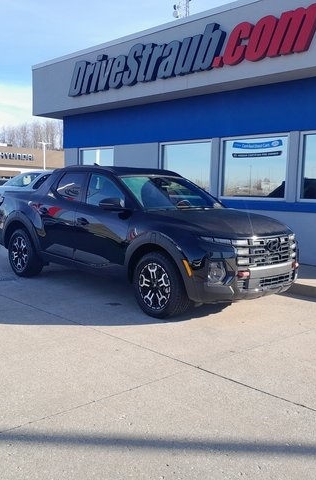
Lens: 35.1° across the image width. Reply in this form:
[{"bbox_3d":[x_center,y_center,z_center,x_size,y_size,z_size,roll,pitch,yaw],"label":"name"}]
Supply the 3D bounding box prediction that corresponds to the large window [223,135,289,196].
[{"bbox_3d":[1.741,-1.316,9.151,0.100,1.170,1.525,-4,8,-43],"label":"large window"}]

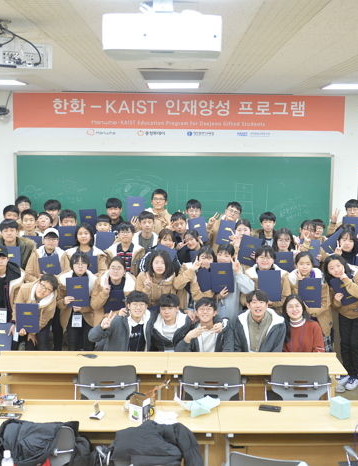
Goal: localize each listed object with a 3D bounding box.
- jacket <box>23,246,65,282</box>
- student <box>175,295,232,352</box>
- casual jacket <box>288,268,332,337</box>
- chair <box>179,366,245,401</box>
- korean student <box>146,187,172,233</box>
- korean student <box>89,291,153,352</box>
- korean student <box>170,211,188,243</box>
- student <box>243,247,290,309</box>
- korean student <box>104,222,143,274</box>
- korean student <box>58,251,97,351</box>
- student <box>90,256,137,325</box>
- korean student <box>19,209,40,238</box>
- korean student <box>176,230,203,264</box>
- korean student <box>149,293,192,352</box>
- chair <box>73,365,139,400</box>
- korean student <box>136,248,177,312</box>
[{"bbox_3d":[-1.462,0.386,7.185,0.470,0.498,0.380,0,7,-7],"label":"jacket"},{"bbox_3d":[0.227,1.111,6.114,0.540,1.100,0.580,0,8,0],"label":"student"},{"bbox_3d":[1.357,0.735,6.818,0.480,0.700,0.380,1,8,5],"label":"casual jacket"},{"bbox_3d":[0.261,1.382,5.207,0.500,0.800,0.540,0,7,0],"label":"chair"},{"bbox_3d":[-0.250,0.340,7.904,0.470,1.738,0.340,1,7,-1],"label":"korean student"},{"bbox_3d":[-0.536,1.072,6.166,0.580,1.120,0.620,0,7,-3],"label":"korean student"},{"bbox_3d":[0.001,0.633,7.340,0.460,1.740,0.350,0,7,0],"label":"korean student"},{"bbox_3d":[0.915,0.842,6.833,0.500,1.440,0.440,0,8,0],"label":"student"},{"bbox_3d":[-0.609,0.673,7.240,0.480,1.575,0.420,0,7,-3],"label":"korean student"},{"bbox_3d":[-1.032,0.859,6.786,0.480,1.400,0.450,0,8,-3],"label":"korean student"},{"bbox_3d":[-0.648,0.887,6.541,0.470,1.322,0.500,0,7,-3],"label":"student"},{"bbox_3d":[-1.754,0.562,7.755,0.480,1.710,0.340,-1,8,-6],"label":"korean student"},{"bbox_3d":[0.115,0.765,6.903,0.450,1.590,0.380,0,7,0],"label":"korean student"},{"bbox_3d":[-0.078,1.114,5.940,0.470,1.140,0.480,0,7,0],"label":"korean student"},{"bbox_3d":[-0.576,1.370,5.283,0.510,0.810,0.530,0,8,0],"label":"chair"},{"bbox_3d":[-0.223,0.855,6.456,0.450,1.417,0.450,1,7,-1],"label":"korean student"}]

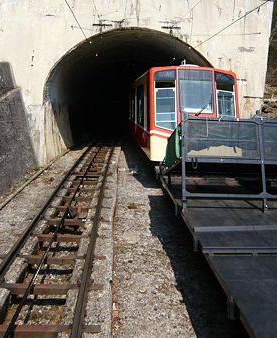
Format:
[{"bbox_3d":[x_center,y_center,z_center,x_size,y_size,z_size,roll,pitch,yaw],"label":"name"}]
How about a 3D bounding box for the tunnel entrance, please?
[{"bbox_3d":[-0.170,-2.800,14.300,6.800,5.000,1.600,1,-2,-3],"label":"tunnel entrance"}]

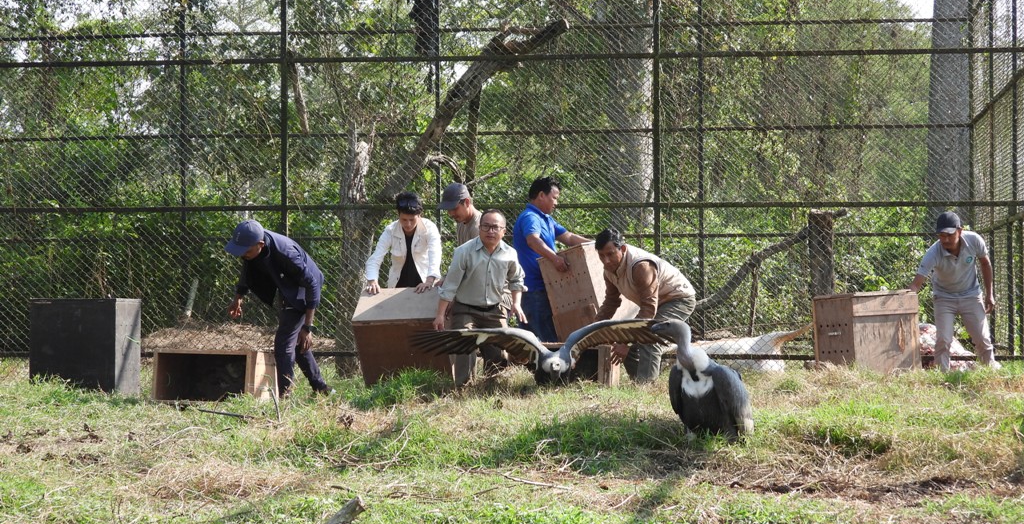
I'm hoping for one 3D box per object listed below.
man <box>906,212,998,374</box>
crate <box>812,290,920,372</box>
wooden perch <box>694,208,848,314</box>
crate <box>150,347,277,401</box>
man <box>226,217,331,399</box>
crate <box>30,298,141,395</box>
[{"bbox_3d":[3.383,0.261,17.000,0.680,1.290,0.580,0,-1,13],"label":"man"},{"bbox_3d":[2.736,0.540,17.139,0.654,0.600,0.468,-3,0,-40],"label":"crate"},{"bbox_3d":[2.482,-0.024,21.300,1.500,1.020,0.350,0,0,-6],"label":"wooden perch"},{"bbox_3d":[-2.075,0.781,15.518,0.692,0.360,0.640,0,-1,7],"label":"crate"},{"bbox_3d":[-1.659,0.326,15.900,0.750,1.280,0.550,0,-1,-30],"label":"man"},{"bbox_3d":[-3.030,0.592,15.803,0.594,0.664,0.610,0,-1,7],"label":"crate"}]

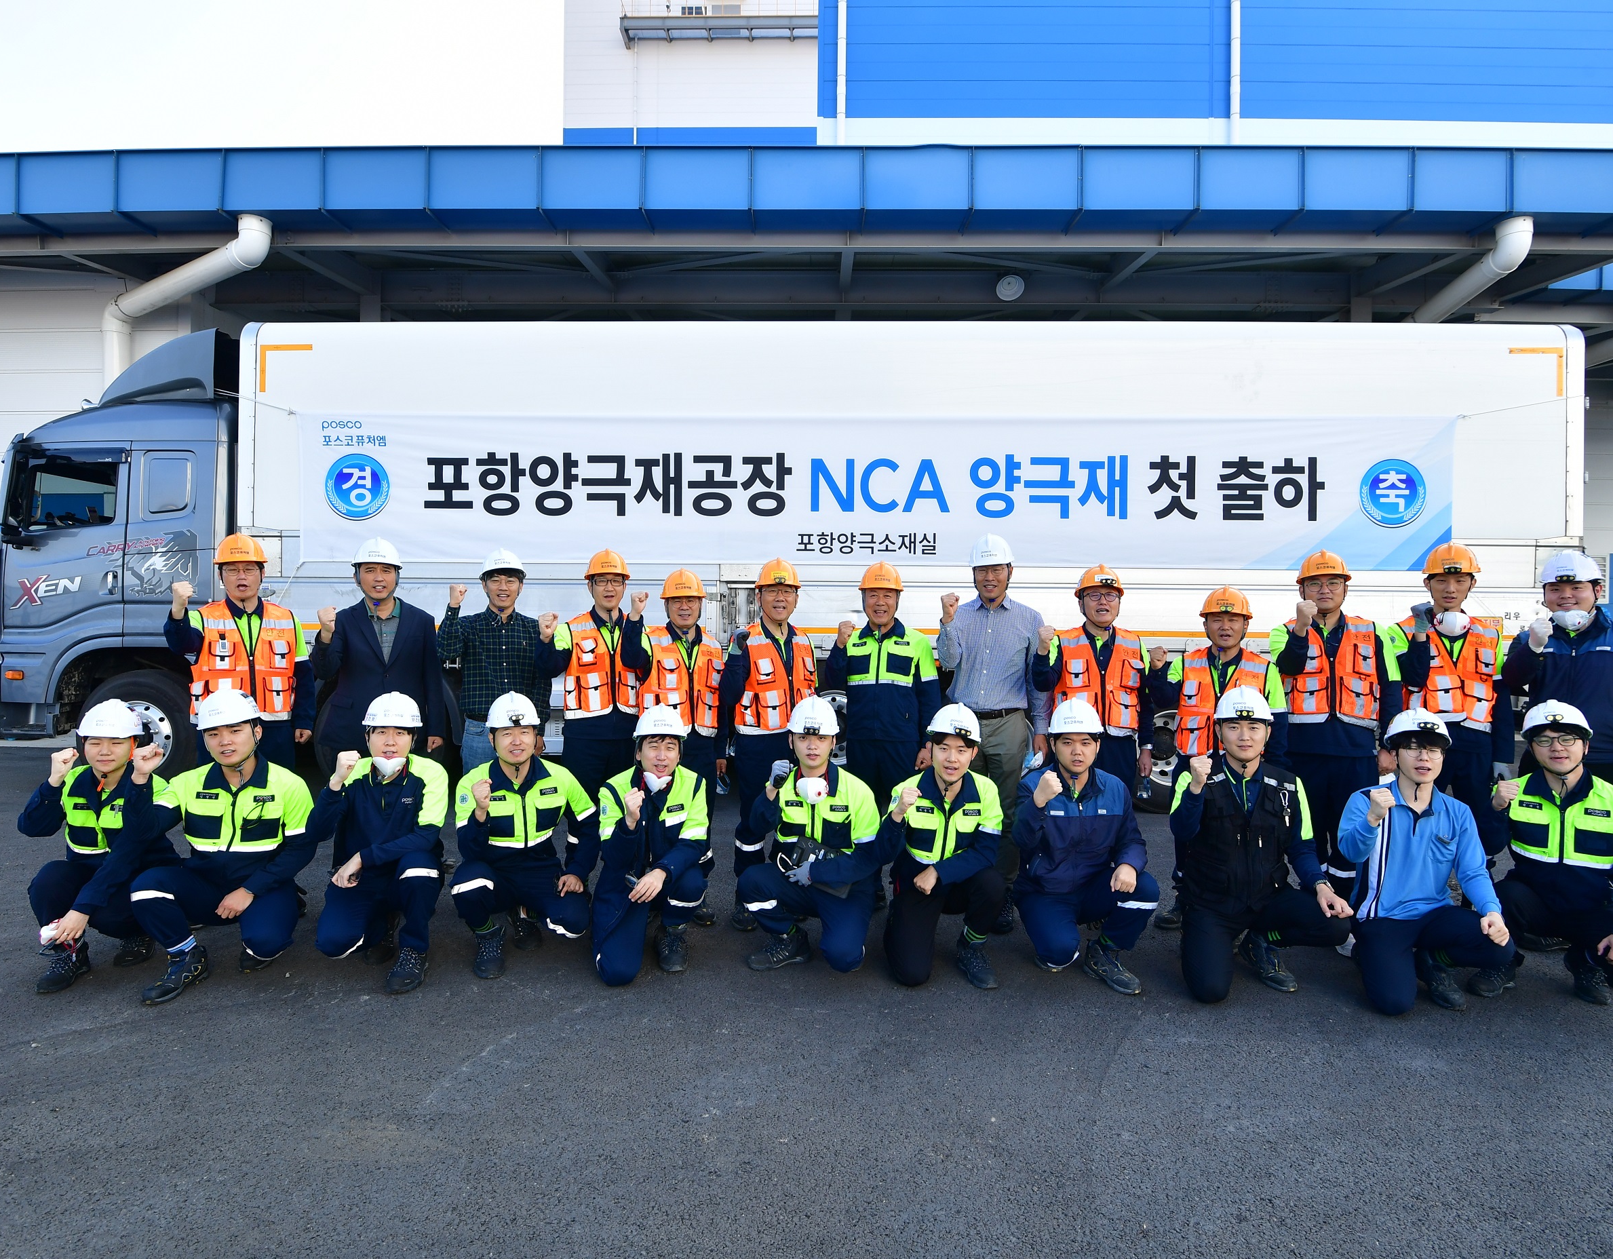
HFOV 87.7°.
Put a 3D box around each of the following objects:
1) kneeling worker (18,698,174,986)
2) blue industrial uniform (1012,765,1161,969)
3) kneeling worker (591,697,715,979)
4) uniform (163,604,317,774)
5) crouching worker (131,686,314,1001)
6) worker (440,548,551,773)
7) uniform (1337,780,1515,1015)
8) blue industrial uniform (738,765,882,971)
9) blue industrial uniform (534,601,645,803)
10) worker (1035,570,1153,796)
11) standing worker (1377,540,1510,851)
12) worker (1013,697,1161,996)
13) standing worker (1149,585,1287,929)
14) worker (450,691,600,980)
[{"bbox_3d":[-2.920,0.840,3.500,0.560,1.100,0.660,1,-1,-35],"label":"kneeling worker"},{"bbox_3d":[1.167,0.977,3.540,0.610,0.820,0.570,0,-1,14],"label":"blue industrial uniform"},{"bbox_3d":[-0.661,0.868,3.620,0.510,1.088,0.660,1,0,-7],"label":"kneeling worker"},{"bbox_3d":[-2.721,0.590,4.050,0.609,1.492,0.400,1,0,-28],"label":"uniform"},{"bbox_3d":[-2.369,0.820,3.450,0.660,1.150,0.700,1,-1,-32],"label":"crouching worker"},{"bbox_3d":[-1.600,0.494,4.300,0.570,1.797,0.420,0,0,-13],"label":"worker"},{"bbox_3d":[2.450,1.020,3.440,0.600,0.810,0.680,0,0,19],"label":"uniform"},{"bbox_3d":[0.022,0.998,3.640,0.630,0.840,0.550,0,-1,8],"label":"blue industrial uniform"},{"bbox_3d":[-1.043,0.614,4.120,0.544,1.474,0.400,1,0,-15],"label":"blue industrial uniform"},{"bbox_3d":[1.368,0.558,4.000,0.570,1.750,0.410,0,-1,15],"label":"worker"},{"bbox_3d":[3.030,0.517,3.980,0.498,1.860,0.420,0,0,29],"label":"standing worker"},{"bbox_3d":[1.170,0.858,3.550,0.620,1.140,0.660,0,-1,14],"label":"worker"},{"bbox_3d":[1.980,0.600,4.100,0.620,1.641,0.450,0,0,18],"label":"standing worker"},{"bbox_3d":[-1.180,0.830,3.620,0.560,1.131,0.660,0,0,-13],"label":"worker"}]

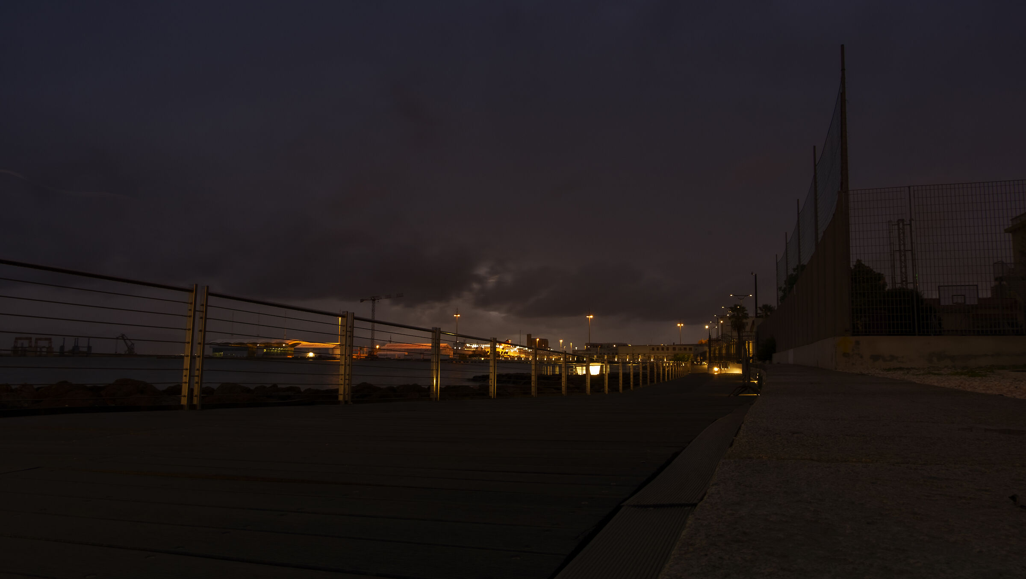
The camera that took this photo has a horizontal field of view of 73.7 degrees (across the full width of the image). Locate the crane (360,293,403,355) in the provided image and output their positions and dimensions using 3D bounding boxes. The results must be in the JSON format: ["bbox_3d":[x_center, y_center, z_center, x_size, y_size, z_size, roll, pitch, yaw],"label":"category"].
[{"bbox_3d":[-95.995,25.895,496.924,40.000,46.500,5.000,-4,-8,40],"label":"crane"}]

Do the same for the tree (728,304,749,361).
[{"bbox_3d":[30.297,6.095,92.000,2.800,8.200,2.800,-2,-6,18],"label":"tree"}]

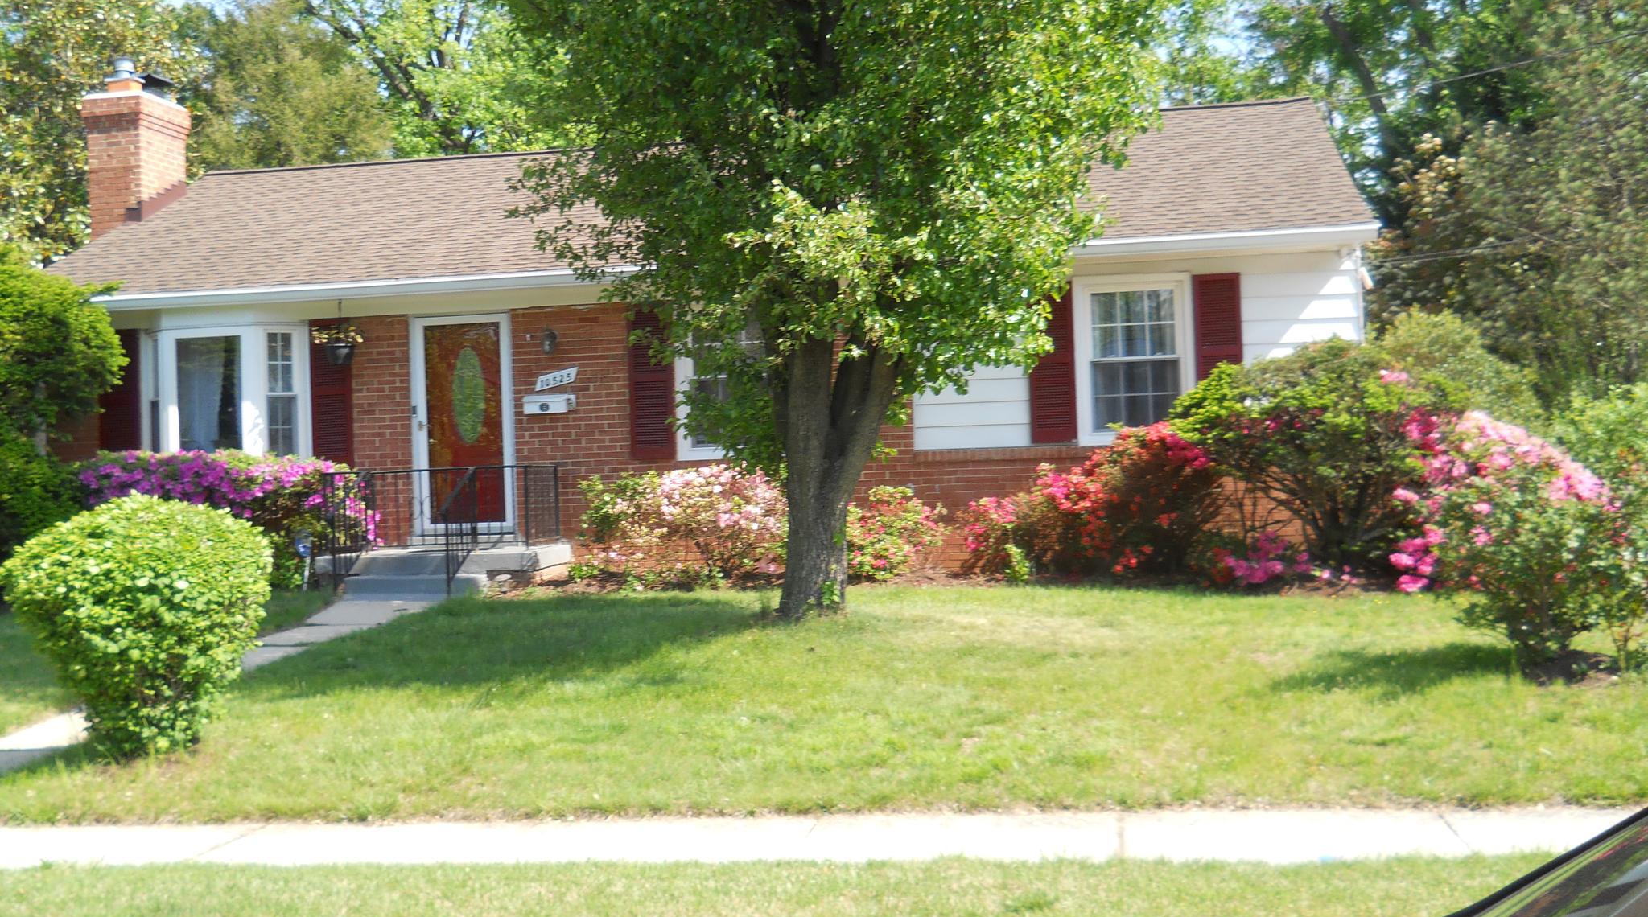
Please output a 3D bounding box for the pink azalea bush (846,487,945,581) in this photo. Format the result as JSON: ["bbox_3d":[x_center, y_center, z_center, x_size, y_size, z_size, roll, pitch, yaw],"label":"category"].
[{"bbox_3d":[0.564,0.633,15.329,0.968,0.780,0.850,-2,-1,9],"label":"pink azalea bush"}]

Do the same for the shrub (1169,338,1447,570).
[{"bbox_3d":[3.910,-0.043,14.282,2.175,1.865,1.900,-2,-1,9],"label":"shrub"}]

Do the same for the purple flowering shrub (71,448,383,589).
[{"bbox_3d":[-5.425,0.578,15.960,2.878,1.305,1.250,-2,-1,9],"label":"purple flowering shrub"}]

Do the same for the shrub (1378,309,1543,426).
[{"bbox_3d":[6.161,-0.233,16.975,1.750,2.431,1.750,-2,-1,9],"label":"shrub"}]

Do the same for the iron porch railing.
[{"bbox_3d":[-3.513,0.625,15.670,1.877,1.051,1.550,-2,-1,9],"label":"iron porch railing"}]

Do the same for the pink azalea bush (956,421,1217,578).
[{"bbox_3d":[2.221,0.341,14.807,2.203,1.254,1.300,-2,-1,9],"label":"pink azalea bush"}]

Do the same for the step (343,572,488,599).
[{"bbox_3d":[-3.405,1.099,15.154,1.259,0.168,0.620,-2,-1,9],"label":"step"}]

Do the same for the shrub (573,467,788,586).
[{"bbox_3d":[-1.212,0.560,15.470,2.025,1.021,1.150,-2,-1,9],"label":"shrub"}]

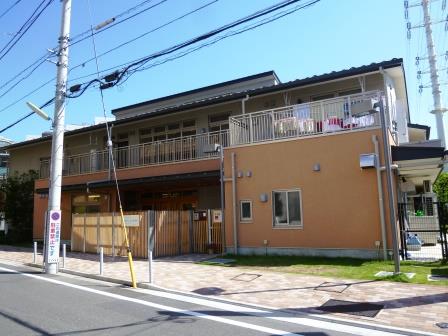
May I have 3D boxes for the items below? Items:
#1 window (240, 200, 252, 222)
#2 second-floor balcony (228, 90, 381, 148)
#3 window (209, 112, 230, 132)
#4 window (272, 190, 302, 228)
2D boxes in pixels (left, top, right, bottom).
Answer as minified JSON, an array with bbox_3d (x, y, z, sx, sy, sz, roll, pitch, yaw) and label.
[{"bbox_3d":[0.872,1.665,12.821,0.505,0.826,0.100,-6,-9,29],"label":"window"},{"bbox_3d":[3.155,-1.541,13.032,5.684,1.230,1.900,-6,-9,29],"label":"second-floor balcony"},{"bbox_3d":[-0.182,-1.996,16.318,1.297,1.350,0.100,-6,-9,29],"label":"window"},{"bbox_3d":[2.277,1.481,12.048,1.094,1.368,0.120,-6,-9,29],"label":"window"}]

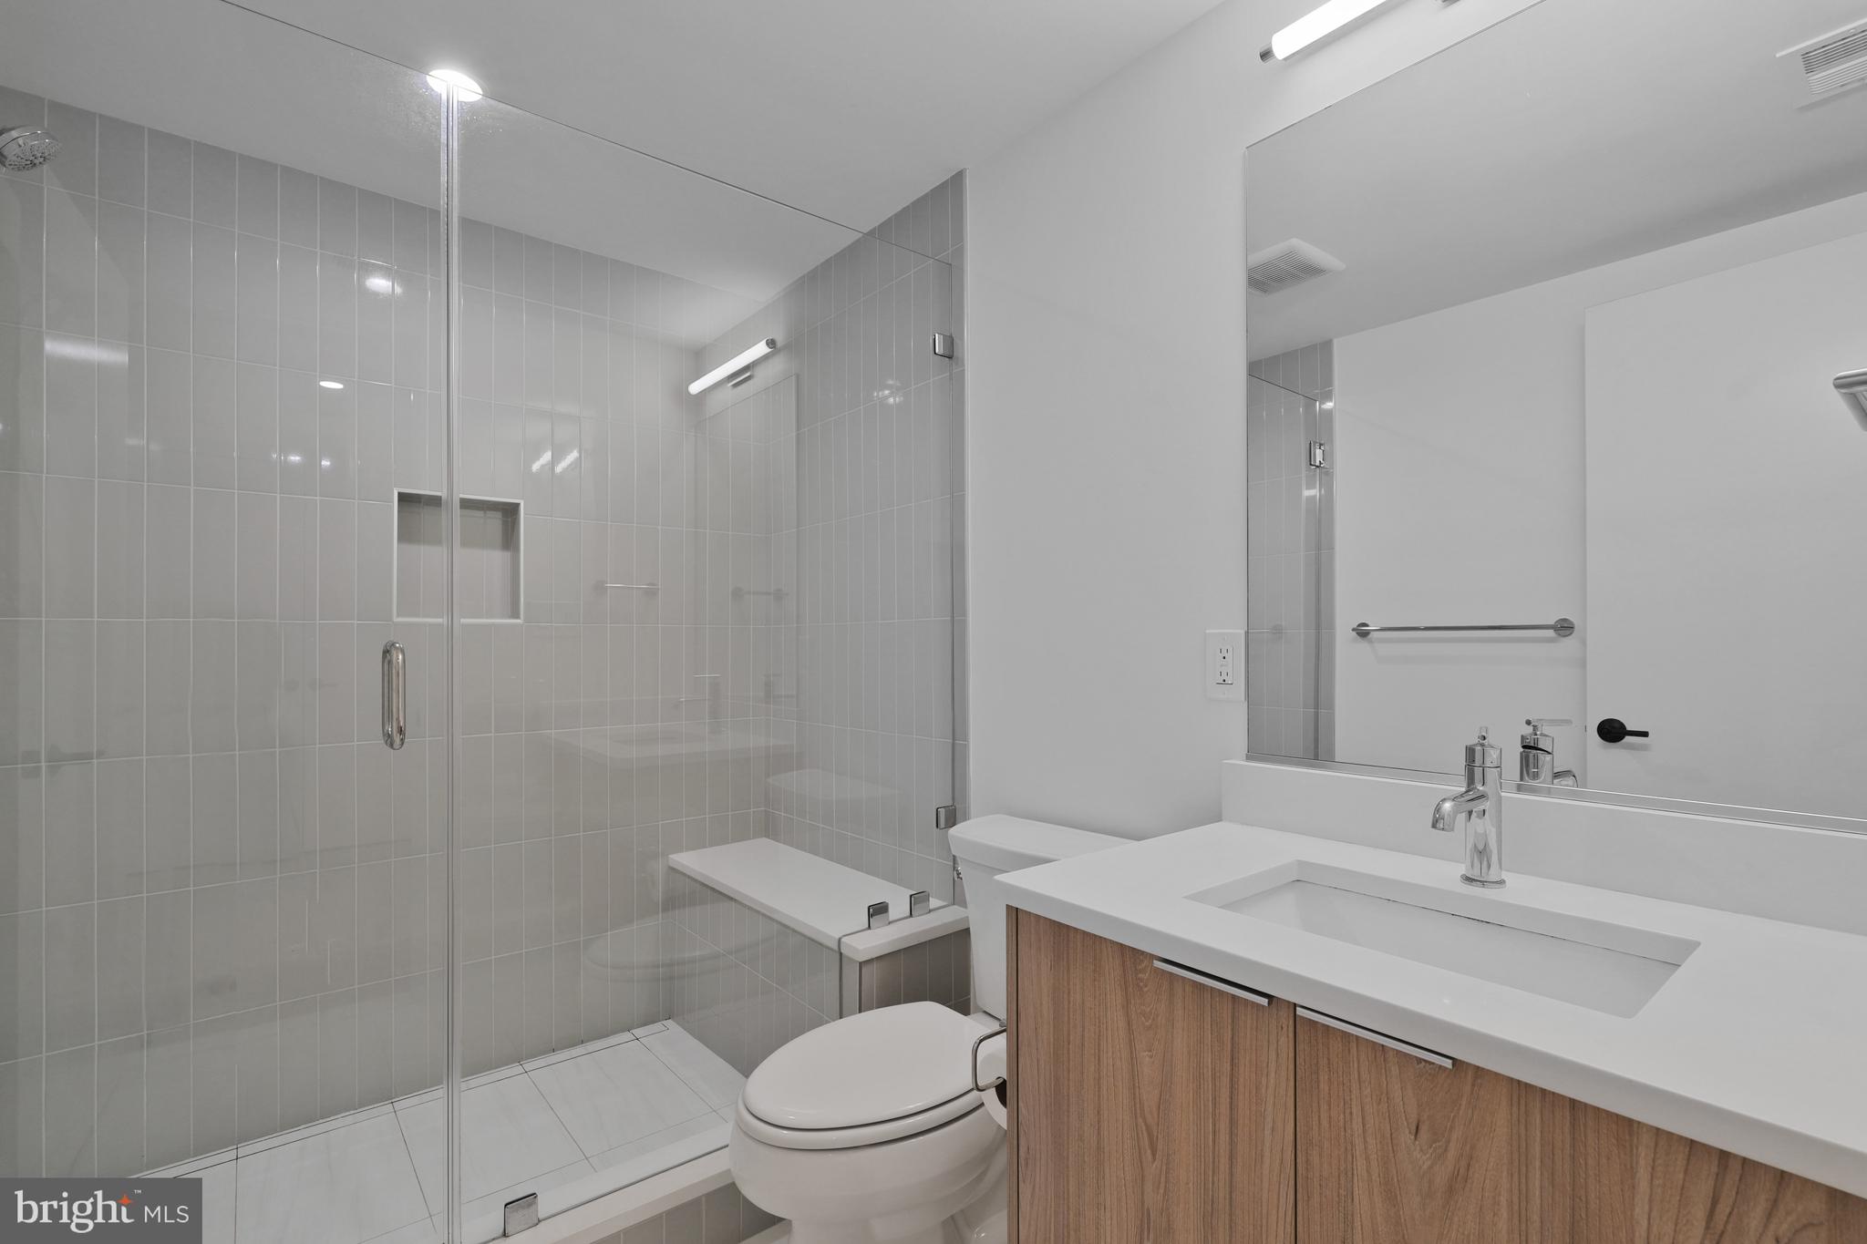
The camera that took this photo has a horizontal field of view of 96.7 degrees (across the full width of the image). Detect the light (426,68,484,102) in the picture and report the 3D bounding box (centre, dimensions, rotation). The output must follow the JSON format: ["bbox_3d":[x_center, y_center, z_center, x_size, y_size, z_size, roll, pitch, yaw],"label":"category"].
[{"bbox_3d":[-0.991,-1.108,1.718,0.110,0.020,0.110,1,-1,-39],"label":"light"}]

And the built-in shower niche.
[{"bbox_3d":[-1.304,-0.169,2.276,0.303,0.340,0.108,1,-1,-39],"label":"built-in shower niche"}]

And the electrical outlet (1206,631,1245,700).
[{"bbox_3d":[0.515,0.077,1.470,0.010,0.123,0.079,1,-1,-39],"label":"electrical outlet"}]

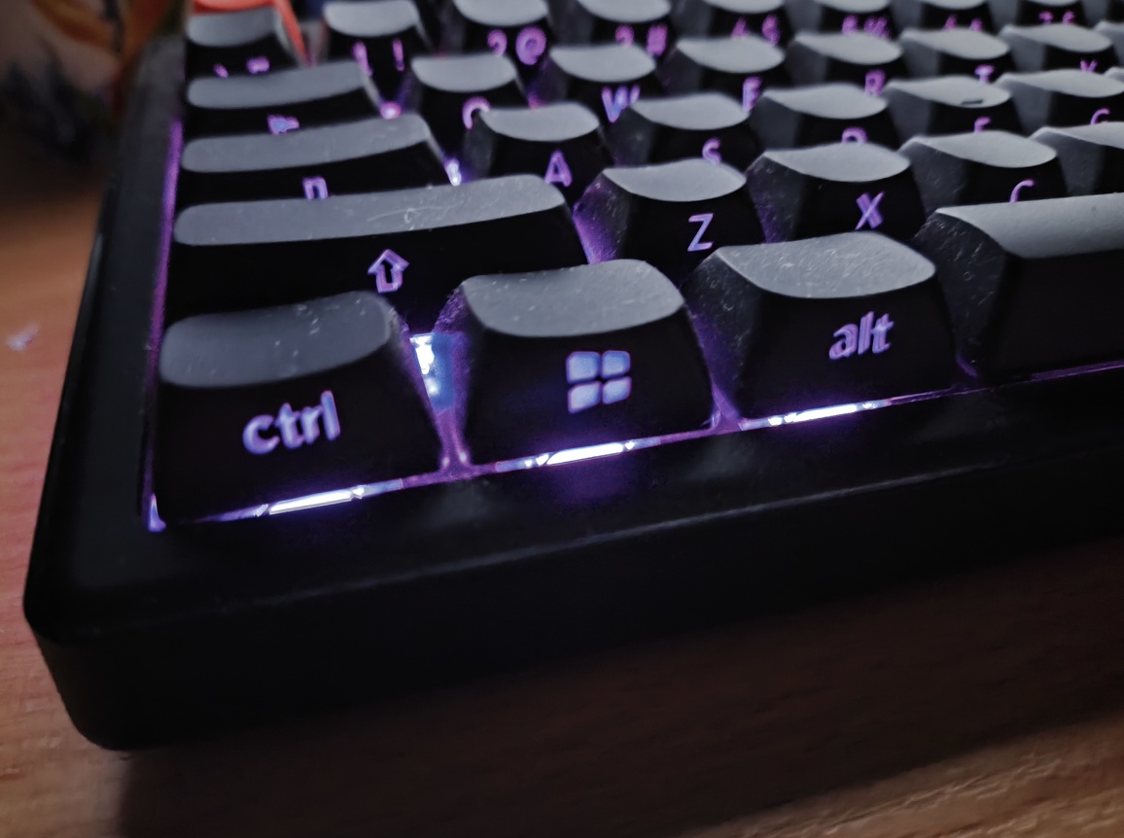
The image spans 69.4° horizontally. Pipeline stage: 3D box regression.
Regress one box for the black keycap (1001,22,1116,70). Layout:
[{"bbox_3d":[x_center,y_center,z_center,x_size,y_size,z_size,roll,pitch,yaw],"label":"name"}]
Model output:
[{"bbox_3d":[0.078,-0.058,0.133,0.018,0.010,0.018,-10,44,-14],"label":"black keycap"}]

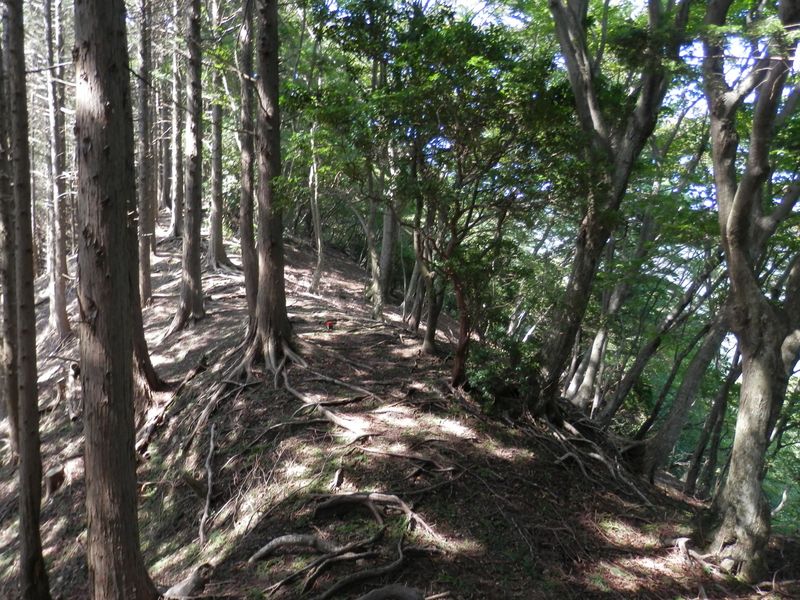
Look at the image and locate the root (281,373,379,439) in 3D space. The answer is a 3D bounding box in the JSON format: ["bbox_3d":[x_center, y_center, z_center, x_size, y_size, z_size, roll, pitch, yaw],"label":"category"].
[{"bbox_3d":[-0.823,0.958,5.550,0.360,0.140,2.150,-2,8,-30],"label":"root"}]

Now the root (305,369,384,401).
[{"bbox_3d":[-0.618,0.882,6.091,0.170,0.100,1.420,-2,8,-38],"label":"root"}]

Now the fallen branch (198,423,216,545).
[{"bbox_3d":[-1.335,1.188,4.050,0.100,0.090,1.990,0,7,-16],"label":"fallen branch"}]

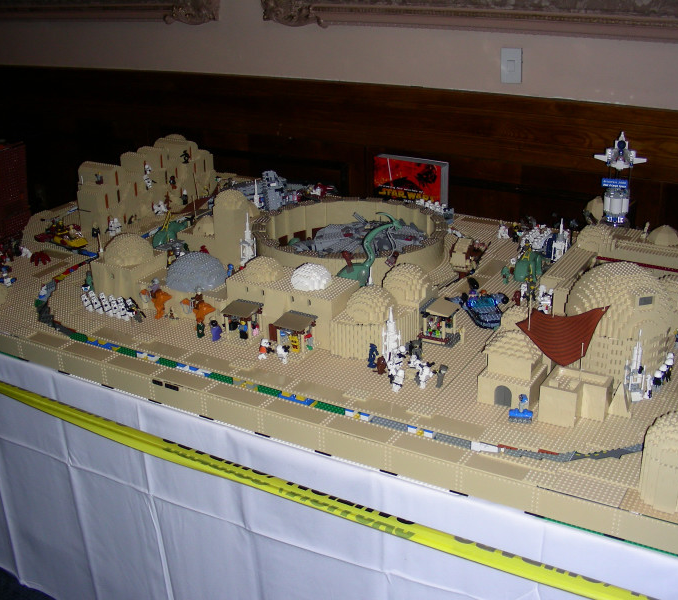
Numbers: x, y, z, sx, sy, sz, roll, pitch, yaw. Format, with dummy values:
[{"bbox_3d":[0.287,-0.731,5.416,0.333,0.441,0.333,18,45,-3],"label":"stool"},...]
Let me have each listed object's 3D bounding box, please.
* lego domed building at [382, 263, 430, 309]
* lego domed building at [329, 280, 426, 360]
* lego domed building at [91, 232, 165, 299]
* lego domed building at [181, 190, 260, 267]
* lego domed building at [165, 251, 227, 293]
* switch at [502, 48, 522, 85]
[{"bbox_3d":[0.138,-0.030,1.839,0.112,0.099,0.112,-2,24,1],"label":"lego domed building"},{"bbox_3d":[0.071,0.036,1.747,0.132,0.128,0.131,11,27,28],"label":"lego domed building"},{"bbox_3d":[-0.489,-0.088,2.069,0.136,0.141,0.130,11,27,28],"label":"lego domed building"},{"bbox_3d":[-0.286,-0.194,2.220,0.184,0.200,0.144,11,27,28],"label":"lego domed building"},{"bbox_3d":[-0.322,-0.073,1.969,0.136,0.067,0.136,-2,24,1],"label":"lego domed building"},{"bbox_3d":[0.548,-0.744,2.796,0.070,0.115,0.010,12,27,29],"label":"switch"}]

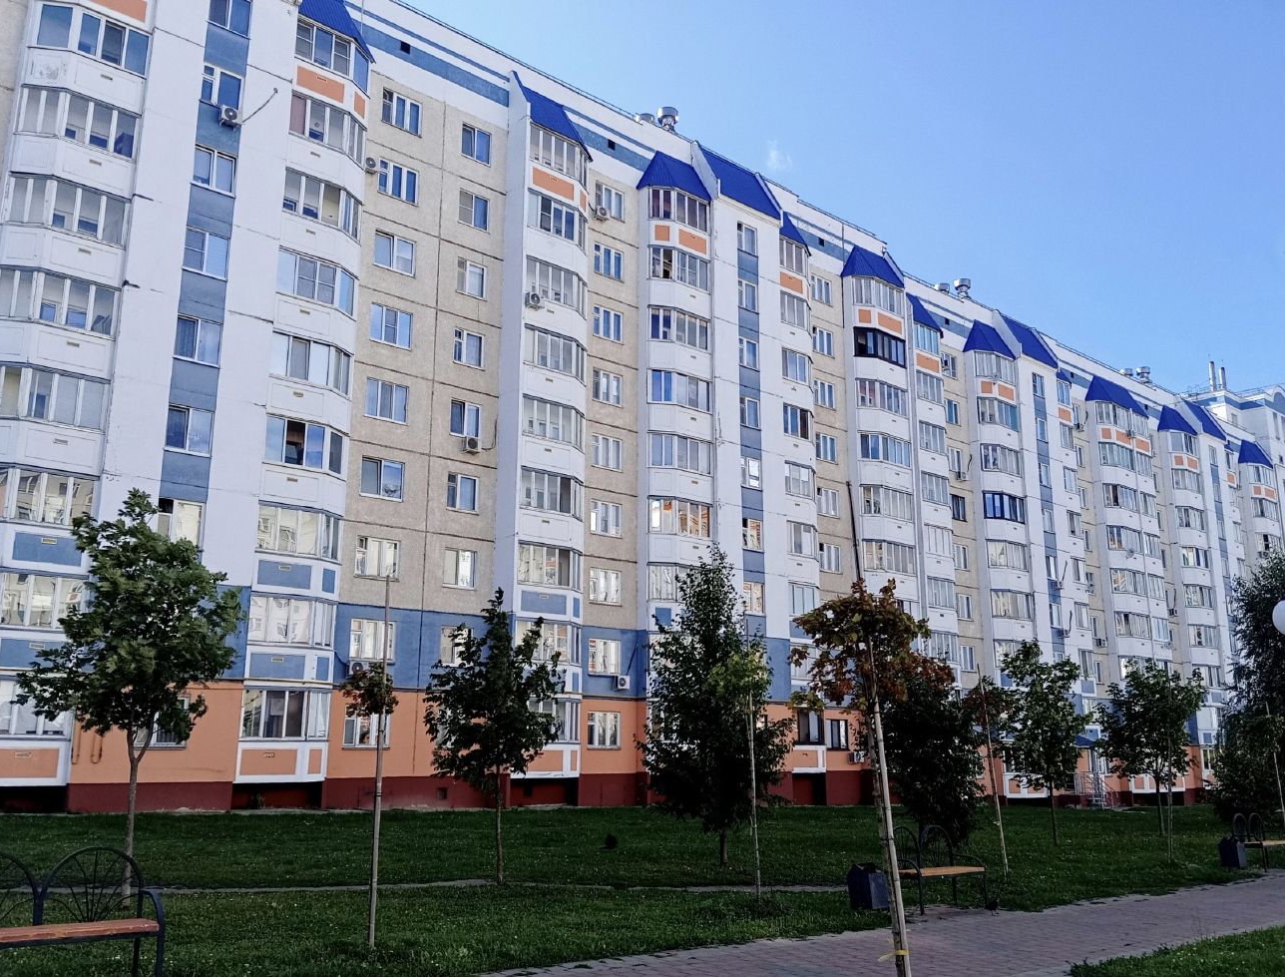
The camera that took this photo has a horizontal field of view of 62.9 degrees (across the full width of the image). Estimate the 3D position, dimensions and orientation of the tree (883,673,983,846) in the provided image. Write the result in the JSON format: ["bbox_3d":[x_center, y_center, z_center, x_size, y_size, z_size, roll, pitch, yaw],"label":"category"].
[{"bbox_3d":[6.106,5.712,22.099,1.950,3.646,1.950,-3,-14,15],"label":"tree"}]

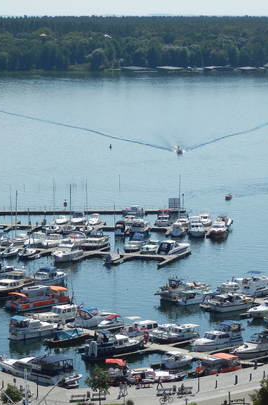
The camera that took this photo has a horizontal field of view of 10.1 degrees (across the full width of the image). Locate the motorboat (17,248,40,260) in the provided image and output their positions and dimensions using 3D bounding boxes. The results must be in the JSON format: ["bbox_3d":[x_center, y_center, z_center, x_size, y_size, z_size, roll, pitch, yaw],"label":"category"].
[{"bbox_3d":[-21.900,10.772,325.175,2.300,1.600,6.600,4,8,27],"label":"motorboat"}]

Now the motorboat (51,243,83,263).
[{"bbox_3d":[-16.200,11.720,355.490,3.020,3.470,9.650,5,9,34],"label":"motorboat"}]

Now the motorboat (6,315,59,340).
[{"bbox_3d":[-15.345,19.306,236.756,8.800,3.400,2.900,-7,10,-43],"label":"motorboat"}]

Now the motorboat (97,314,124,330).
[{"bbox_3d":[-4.108,19.588,248.528,4.900,1.840,1.860,-6,9,-41],"label":"motorboat"}]

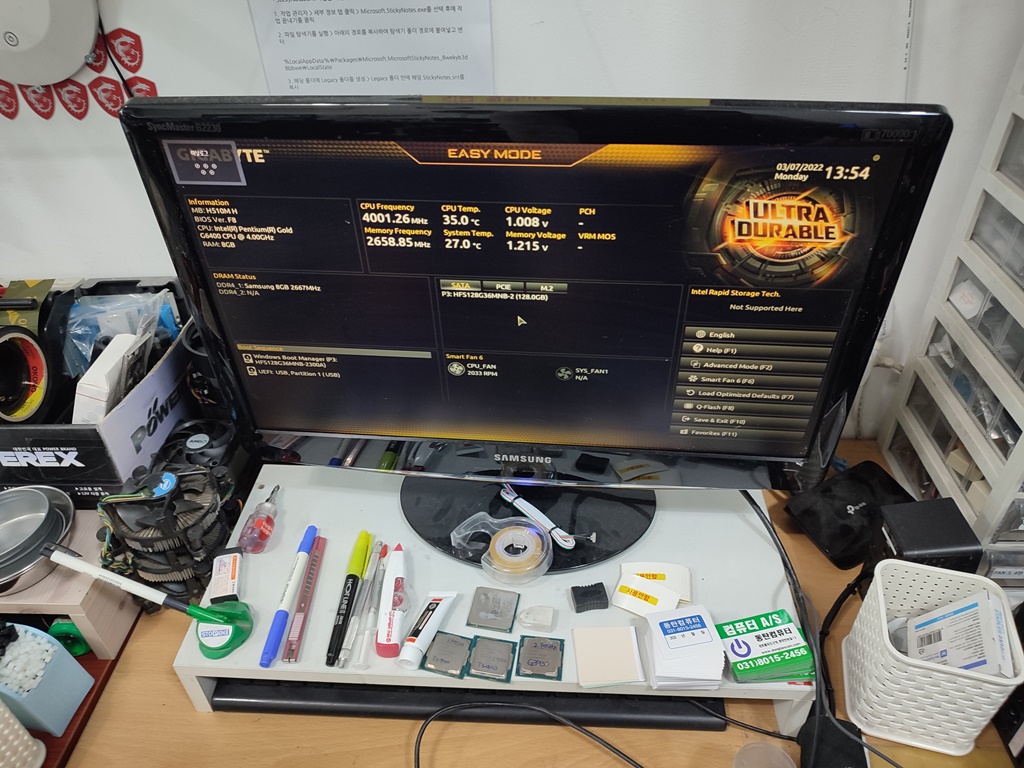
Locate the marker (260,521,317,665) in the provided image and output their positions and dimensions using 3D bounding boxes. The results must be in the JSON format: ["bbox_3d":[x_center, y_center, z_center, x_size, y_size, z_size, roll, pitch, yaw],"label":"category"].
[{"bbox_3d":[-0.202,0.188,0.647,0.013,0.013,0.149,0,36,2],"label":"marker"}]

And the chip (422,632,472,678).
[{"bbox_3d":[-0.052,0.227,0.597,0.037,0.004,0.037,9,38,15],"label":"chip"}]

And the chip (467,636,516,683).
[{"bbox_3d":[-0.017,0.231,0.597,0.037,0.004,0.037,6,42,9],"label":"chip"}]

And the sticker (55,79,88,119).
[{"bbox_3d":[-0.414,-0.270,0.675,0.033,0.039,0.001,1,41,4],"label":"sticker"}]

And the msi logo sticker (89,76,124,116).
[{"bbox_3d":[-0.381,-0.271,0.672,0.033,0.039,0.001,1,41,4],"label":"msi logo sticker"}]

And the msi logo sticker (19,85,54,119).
[{"bbox_3d":[-0.448,-0.271,0.678,0.033,0.039,0.001,1,41,4],"label":"msi logo sticker"}]

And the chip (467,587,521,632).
[{"bbox_3d":[-0.016,0.200,0.631,0.040,0.005,0.040,6,37,11],"label":"chip"}]

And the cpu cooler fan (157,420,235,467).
[{"bbox_3d":[-0.379,0.077,0.863,0.070,0.020,0.070,1,47,2],"label":"cpu cooler fan"}]

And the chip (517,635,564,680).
[{"bbox_3d":[0.024,0.227,0.592,0.037,0.004,0.037,3,37,7],"label":"chip"}]

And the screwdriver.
[{"bbox_3d":[-0.247,0.131,0.715,0.026,0.026,0.085,0,36,3],"label":"screwdriver"}]

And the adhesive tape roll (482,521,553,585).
[{"bbox_3d":[0.005,0.155,0.663,0.065,0.018,0.065,-1,41,1],"label":"adhesive tape roll"}]

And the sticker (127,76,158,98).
[{"bbox_3d":[-0.347,-0.269,0.667,0.032,0.038,0.001,1,36,3],"label":"sticker"}]

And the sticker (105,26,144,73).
[{"bbox_3d":[-0.347,-0.301,0.643,0.033,0.039,0.001,1,41,4],"label":"sticker"}]

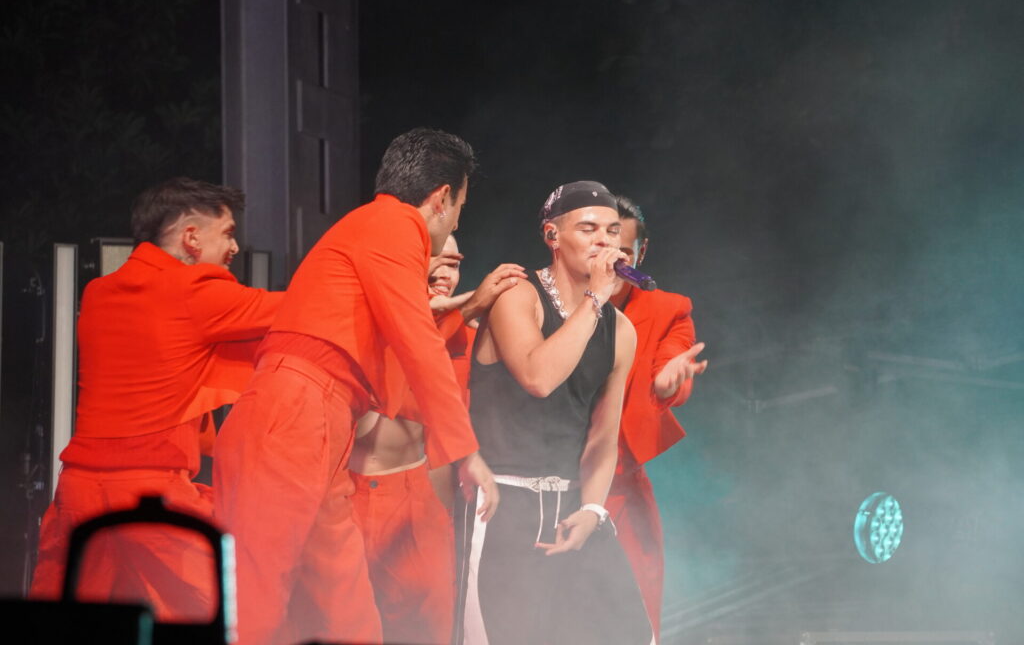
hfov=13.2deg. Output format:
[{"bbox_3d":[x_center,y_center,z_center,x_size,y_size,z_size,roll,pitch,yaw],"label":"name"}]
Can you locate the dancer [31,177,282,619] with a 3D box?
[{"bbox_3d":[-0.758,0.492,10.700,0.720,1.690,0.620,3,-5,-44],"label":"dancer"}]

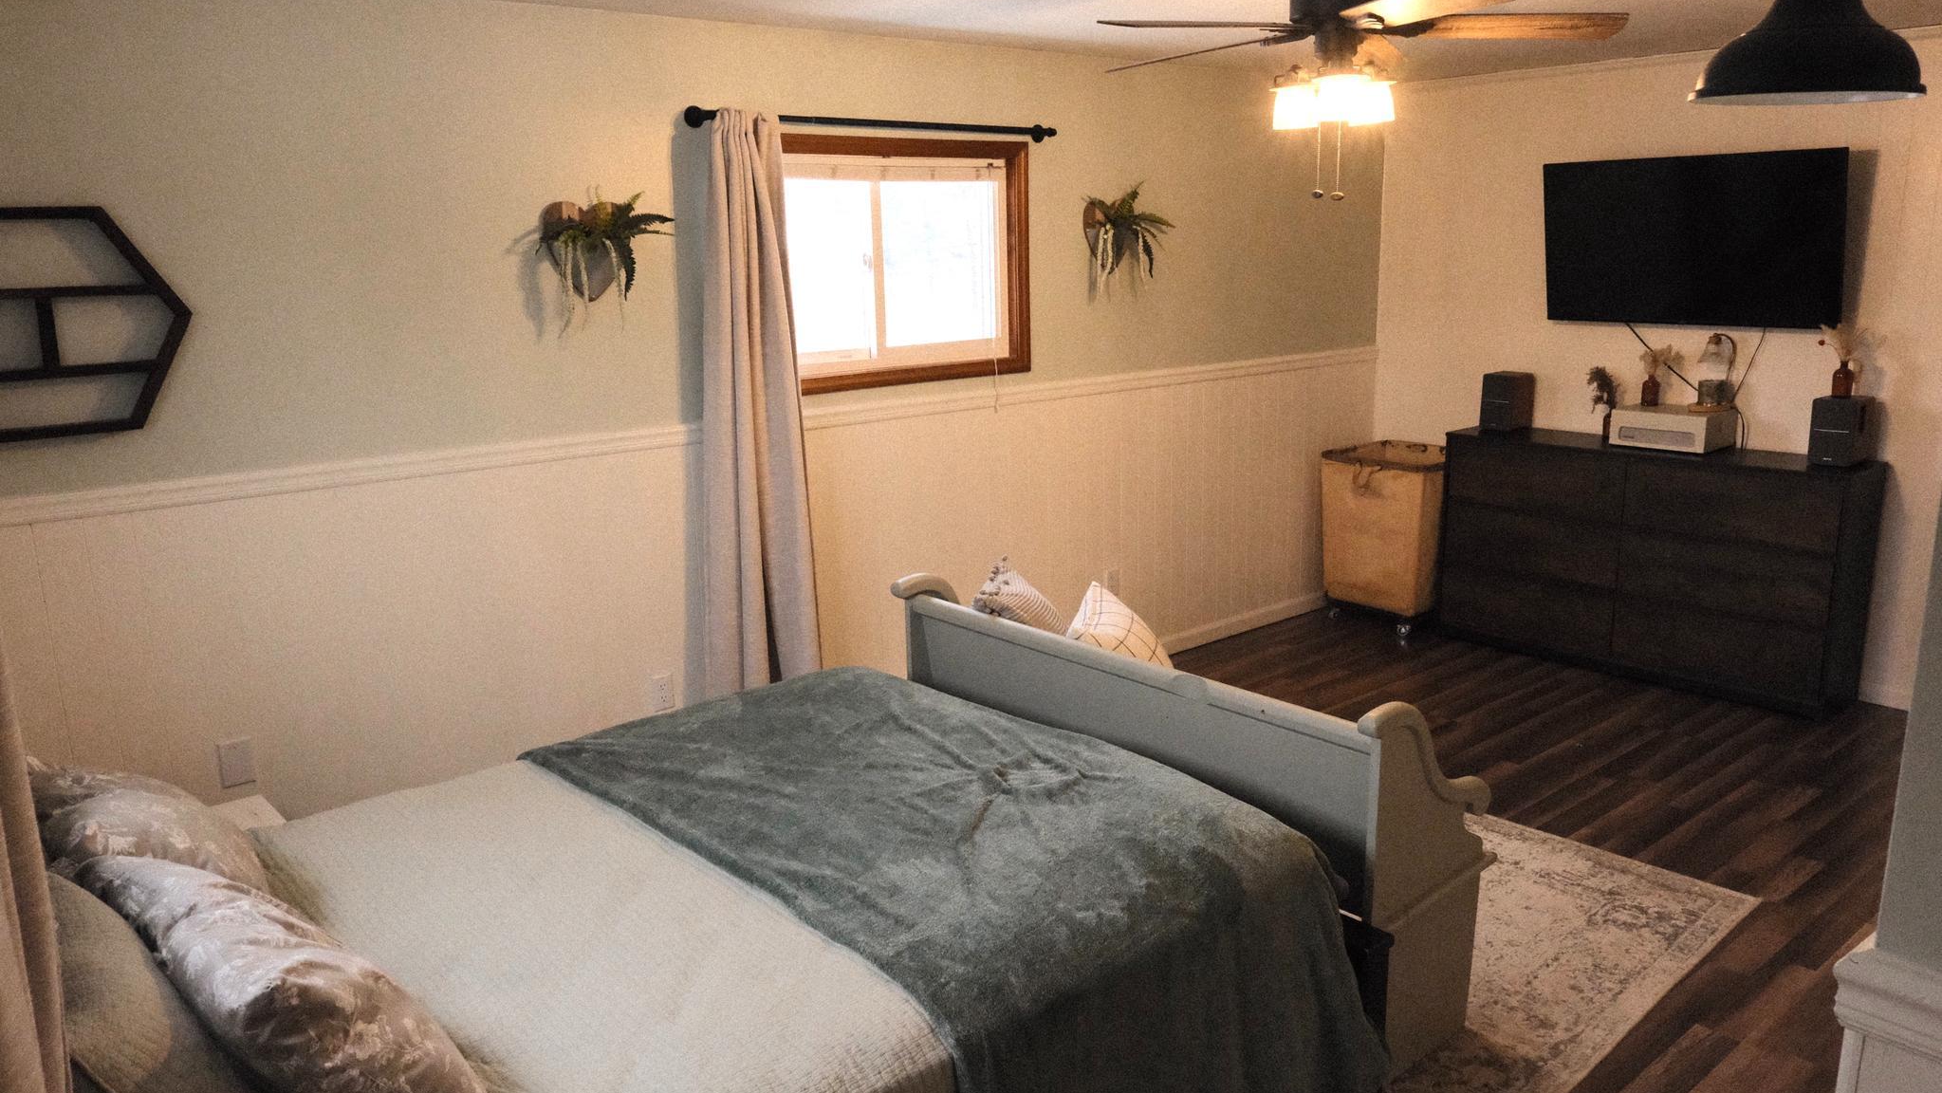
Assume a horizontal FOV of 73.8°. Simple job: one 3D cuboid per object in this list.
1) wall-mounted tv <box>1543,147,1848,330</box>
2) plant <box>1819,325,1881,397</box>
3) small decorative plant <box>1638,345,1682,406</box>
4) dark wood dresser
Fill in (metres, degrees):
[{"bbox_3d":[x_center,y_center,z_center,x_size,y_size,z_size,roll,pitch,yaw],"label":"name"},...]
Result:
[{"bbox_3d":[2.772,-1.178,5.040,0.060,0.645,1.115,-22,23,-35],"label":"wall-mounted tv"},{"bbox_3d":[3.155,-0.672,4.649,0.145,0.265,0.145,-12,17,-39],"label":"plant"},{"bbox_3d":[2.753,-0.686,5.173,0.125,0.245,0.125,-12,17,-39],"label":"small decorative plant"},{"bbox_3d":[2.708,0.050,5.241,0.430,0.890,1.480,-12,17,-38],"label":"dark wood dresser"}]

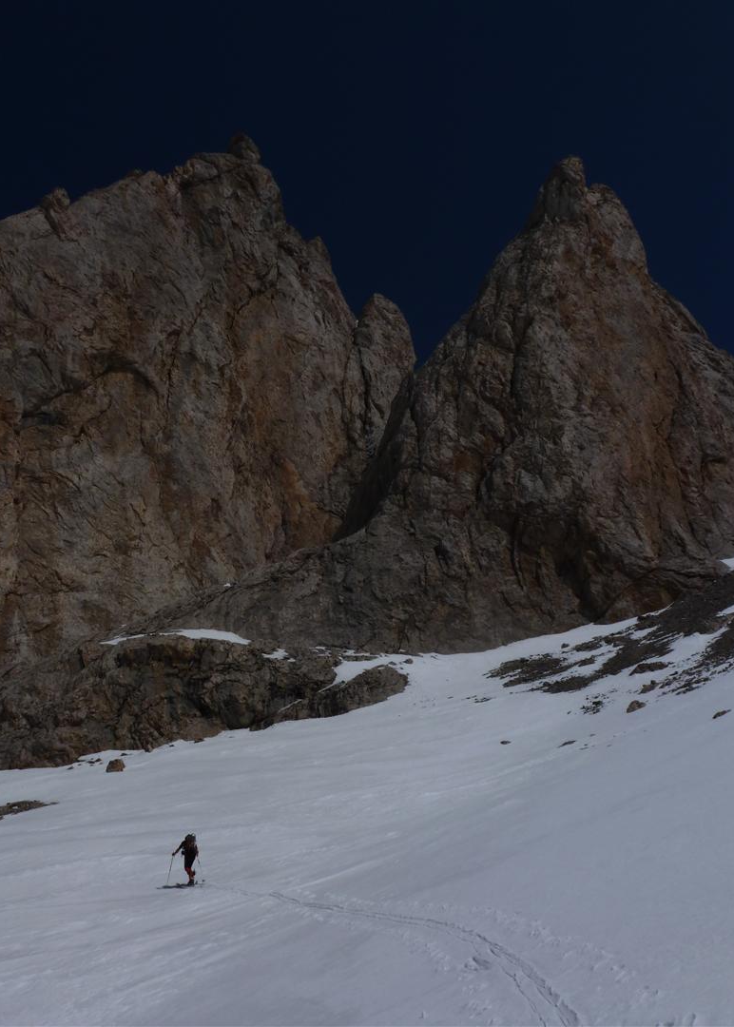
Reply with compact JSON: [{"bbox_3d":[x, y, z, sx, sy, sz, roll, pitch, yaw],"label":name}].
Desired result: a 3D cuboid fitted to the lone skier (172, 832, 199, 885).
[{"bbox_3d":[-6.242,11.919,36.800,0.660,1.700,0.700,17,-25,-42],"label":"lone skier"}]

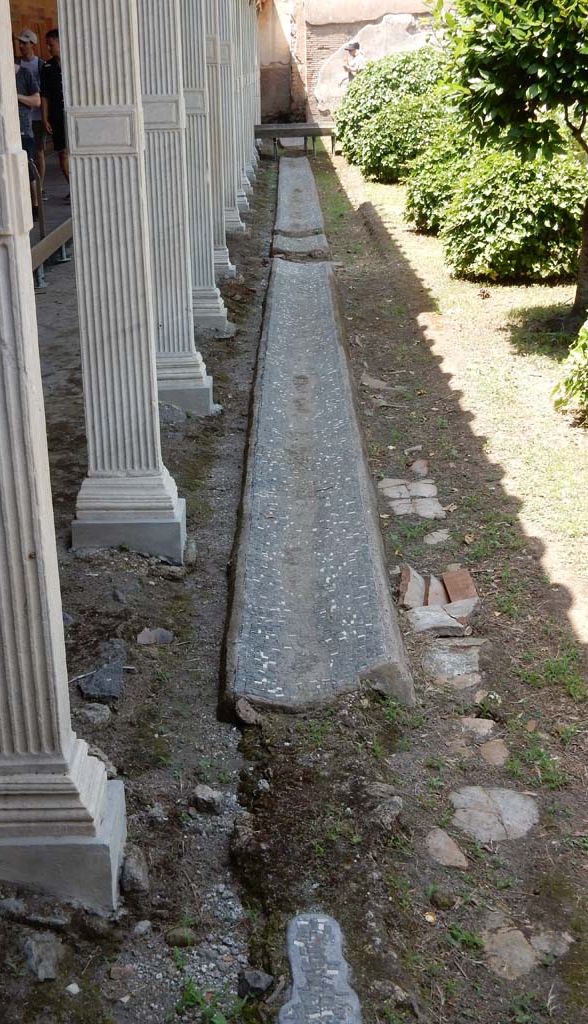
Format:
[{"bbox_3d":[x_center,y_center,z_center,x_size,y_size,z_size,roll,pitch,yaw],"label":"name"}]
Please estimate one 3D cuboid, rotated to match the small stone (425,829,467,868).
[{"bbox_3d":[0.314,0.689,2.613,0.060,0.026,0.125,-5,20,-13],"label":"small stone"}]

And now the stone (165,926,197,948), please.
[{"bbox_3d":[-0.208,0.778,2.327,0.056,0.033,0.042,-1,19,0],"label":"stone"}]

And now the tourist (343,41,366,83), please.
[{"bbox_3d":[1.260,-9.050,27.000,0.480,1.700,0.500,-7,21,-17],"label":"tourist"}]

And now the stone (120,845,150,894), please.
[{"bbox_3d":[-0.307,0.688,2.467,0.055,0.050,0.095,-2,19,-4],"label":"stone"}]

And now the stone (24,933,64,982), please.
[{"bbox_3d":[-0.449,0.785,2.250,0.056,0.042,0.095,0,19,3],"label":"stone"}]

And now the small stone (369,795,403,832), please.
[{"bbox_3d":[0.197,0.646,2.735,0.062,0.045,0.085,4,20,14],"label":"small stone"}]

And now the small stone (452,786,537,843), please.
[{"bbox_3d":[0.423,0.638,2.690,0.180,0.040,0.190,-1,20,0],"label":"small stone"}]

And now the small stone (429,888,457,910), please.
[{"bbox_3d":[0.289,0.752,2.458,0.046,0.027,0.038,-1,19,0],"label":"small stone"}]

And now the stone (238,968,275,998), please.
[{"bbox_3d":[-0.065,0.821,2.214,0.060,0.036,0.042,4,20,14],"label":"stone"}]

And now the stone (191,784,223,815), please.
[{"bbox_3d":[-0.187,0.614,2.717,0.066,0.043,0.050,2,20,9],"label":"stone"}]

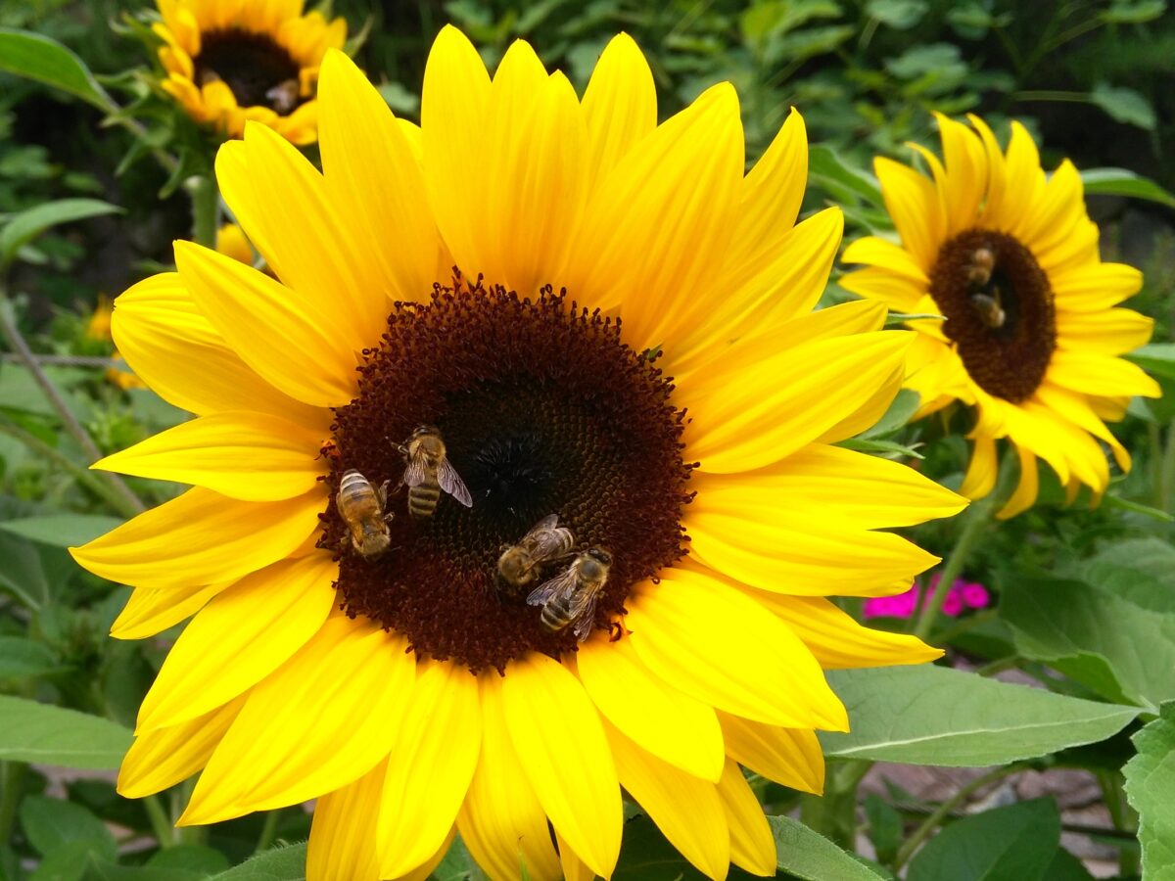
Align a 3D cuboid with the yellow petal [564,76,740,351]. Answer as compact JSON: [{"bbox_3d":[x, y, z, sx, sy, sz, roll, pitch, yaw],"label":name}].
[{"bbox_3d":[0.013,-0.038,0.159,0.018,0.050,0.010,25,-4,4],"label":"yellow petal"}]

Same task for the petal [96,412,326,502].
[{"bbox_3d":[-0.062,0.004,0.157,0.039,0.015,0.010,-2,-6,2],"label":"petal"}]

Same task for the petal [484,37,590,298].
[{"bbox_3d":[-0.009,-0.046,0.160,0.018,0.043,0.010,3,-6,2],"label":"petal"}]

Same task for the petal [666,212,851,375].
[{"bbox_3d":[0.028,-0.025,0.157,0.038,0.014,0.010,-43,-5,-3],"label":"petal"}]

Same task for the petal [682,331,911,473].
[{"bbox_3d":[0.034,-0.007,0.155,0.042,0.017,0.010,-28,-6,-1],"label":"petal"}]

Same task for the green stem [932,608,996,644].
[{"bbox_3d":[0.162,0.080,0.410,0.031,0.005,0.006,-28,-10,-6],"label":"green stem"}]

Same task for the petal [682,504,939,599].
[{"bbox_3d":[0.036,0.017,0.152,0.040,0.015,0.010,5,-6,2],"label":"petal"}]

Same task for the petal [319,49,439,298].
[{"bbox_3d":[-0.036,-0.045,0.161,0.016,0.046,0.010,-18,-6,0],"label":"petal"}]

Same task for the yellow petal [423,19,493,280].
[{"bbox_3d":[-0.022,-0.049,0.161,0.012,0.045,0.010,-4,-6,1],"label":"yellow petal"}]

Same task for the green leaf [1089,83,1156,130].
[{"bbox_3d":[0.422,-0.264,0.750,0.058,0.012,0.032,34,55,-13],"label":"green leaf"}]

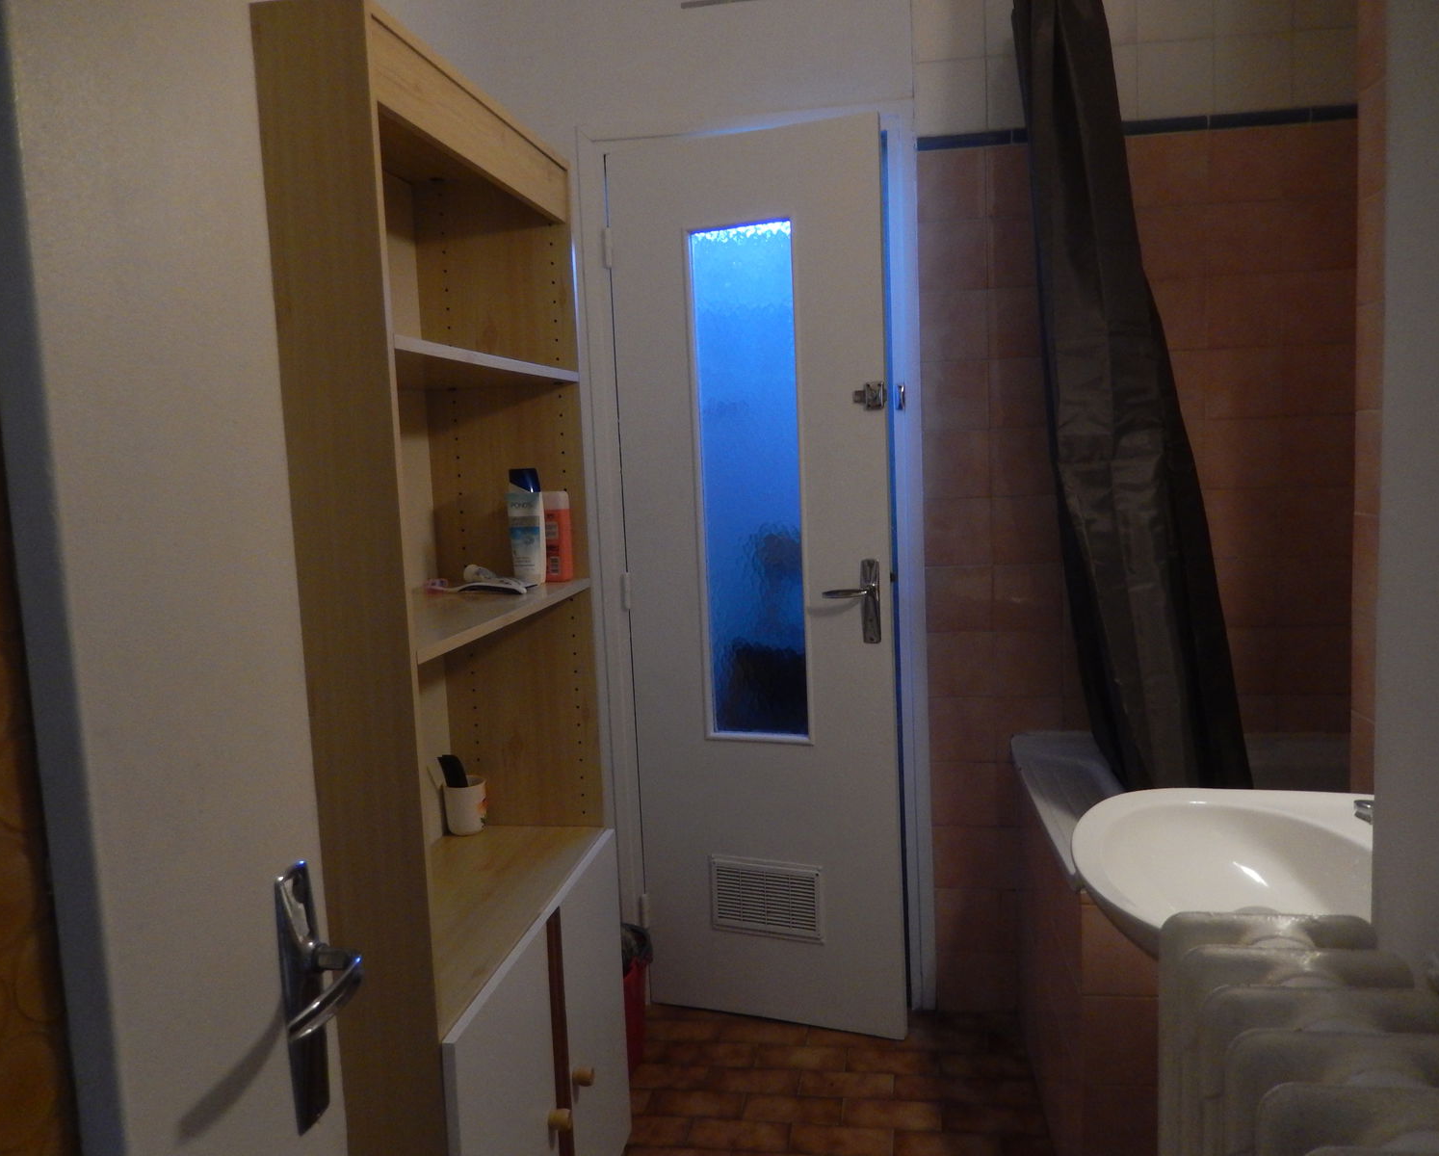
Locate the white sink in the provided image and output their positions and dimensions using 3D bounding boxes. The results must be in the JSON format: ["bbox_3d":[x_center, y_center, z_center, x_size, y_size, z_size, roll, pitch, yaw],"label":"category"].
[{"bbox_3d":[0.654,0.416,1.277,0.475,0.185,0.590,-2,6,9],"label":"white sink"}]

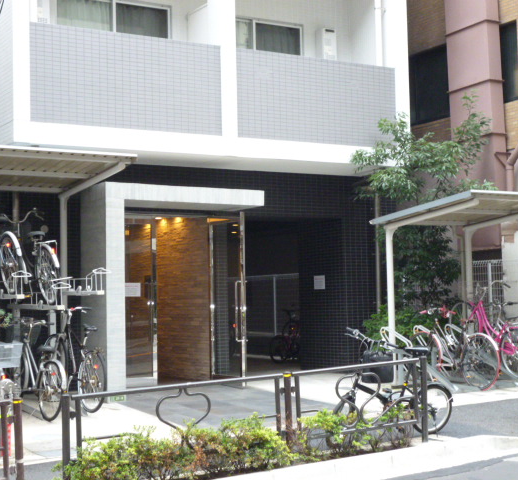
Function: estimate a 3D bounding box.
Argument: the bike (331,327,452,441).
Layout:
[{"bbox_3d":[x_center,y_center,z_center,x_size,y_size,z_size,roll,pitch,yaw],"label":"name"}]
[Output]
[{"bbox_3d":[1.299,1.391,10.078,1.520,1.060,0.520,1,-5,-30],"label":"bike"}]

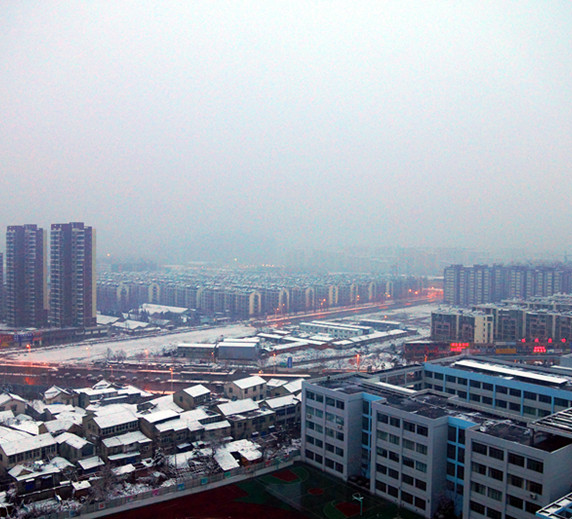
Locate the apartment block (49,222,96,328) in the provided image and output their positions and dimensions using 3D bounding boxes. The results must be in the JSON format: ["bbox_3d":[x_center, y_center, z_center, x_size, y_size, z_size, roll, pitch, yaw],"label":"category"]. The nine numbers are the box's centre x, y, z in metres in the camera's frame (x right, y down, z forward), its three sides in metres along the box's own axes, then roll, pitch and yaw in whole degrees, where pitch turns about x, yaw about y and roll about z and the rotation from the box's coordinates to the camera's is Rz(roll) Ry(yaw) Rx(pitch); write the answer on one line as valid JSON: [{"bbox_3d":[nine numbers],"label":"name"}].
[{"bbox_3d":[-132.610,11.520,335.110,25.000,67.800,17.000,0,1,-30],"label":"apartment block"}]

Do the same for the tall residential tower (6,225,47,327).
[{"bbox_3d":[-177.570,11.190,371.120,24.500,69.070,17.000,0,1,-30],"label":"tall residential tower"}]

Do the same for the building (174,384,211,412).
[{"bbox_3d":[-31.830,47.650,184.400,9.800,8.000,7.500,2,2,40],"label":"building"}]

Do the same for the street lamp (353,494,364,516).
[{"bbox_3d":[15.090,51.590,114.020,1.800,4.050,2.300,-1,2,-39],"label":"street lamp"}]

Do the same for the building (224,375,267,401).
[{"bbox_3d":[-14.670,47.450,198.050,8.900,8.100,12.600,2,2,40],"label":"building"}]

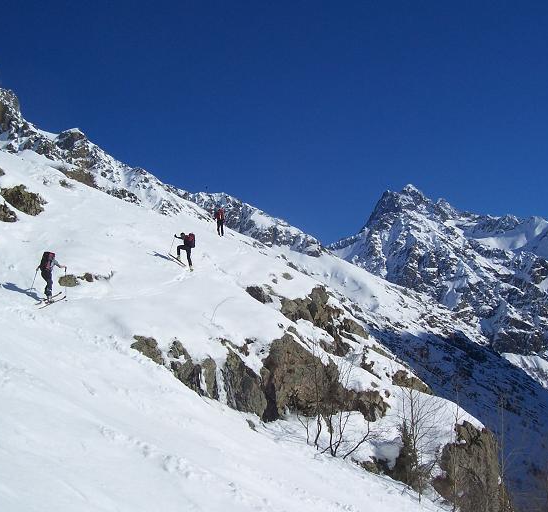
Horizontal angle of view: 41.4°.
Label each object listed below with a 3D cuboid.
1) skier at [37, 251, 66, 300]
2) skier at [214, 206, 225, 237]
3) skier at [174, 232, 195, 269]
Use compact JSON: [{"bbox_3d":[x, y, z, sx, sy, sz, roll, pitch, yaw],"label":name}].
[{"bbox_3d":[-7.523,0.692,24.500,0.720,1.720,0.780,-3,-5,38],"label":"skier"},{"bbox_3d":[-3.194,-2.004,42.500,0.600,1.730,0.550,0,-4,6],"label":"skier"},{"bbox_3d":[-3.935,-0.199,32.000,0.800,1.650,0.600,-2,-4,22],"label":"skier"}]

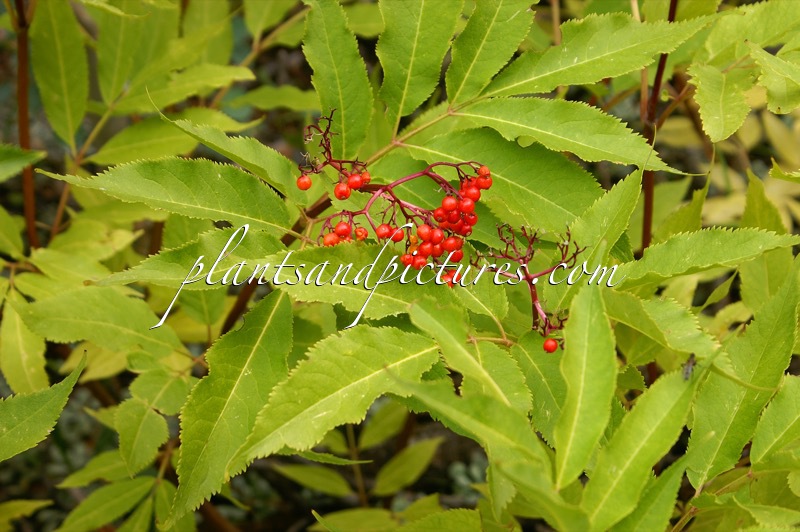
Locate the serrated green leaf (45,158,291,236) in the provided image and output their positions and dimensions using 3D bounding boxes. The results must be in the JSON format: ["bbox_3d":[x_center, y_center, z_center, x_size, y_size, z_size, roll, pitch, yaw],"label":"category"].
[{"bbox_3d":[-0.089,-0.025,0.765,0.099,0.013,0.030,14,49,7],"label":"serrated green leaf"}]

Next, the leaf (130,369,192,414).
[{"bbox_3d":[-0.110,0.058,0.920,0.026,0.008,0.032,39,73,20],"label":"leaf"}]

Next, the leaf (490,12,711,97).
[{"bbox_3d":[0.081,-0.086,0.820,0.096,0.013,0.030,-19,54,-12],"label":"leaf"}]

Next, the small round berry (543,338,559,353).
[{"bbox_3d":[0.058,0.031,0.770,0.005,0.005,0.005,0,30,0],"label":"small round berry"}]

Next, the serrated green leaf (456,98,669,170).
[{"bbox_3d":[0.065,-0.052,0.800,0.088,0.012,0.027,15,50,0],"label":"serrated green leaf"}]

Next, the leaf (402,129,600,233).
[{"bbox_3d":[0.046,-0.029,0.780,0.100,0.014,0.034,26,52,5],"label":"leaf"}]

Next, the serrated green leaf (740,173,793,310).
[{"bbox_3d":[0.161,-0.010,0.880,0.024,0.010,0.068,-6,70,-3],"label":"serrated green leaf"}]

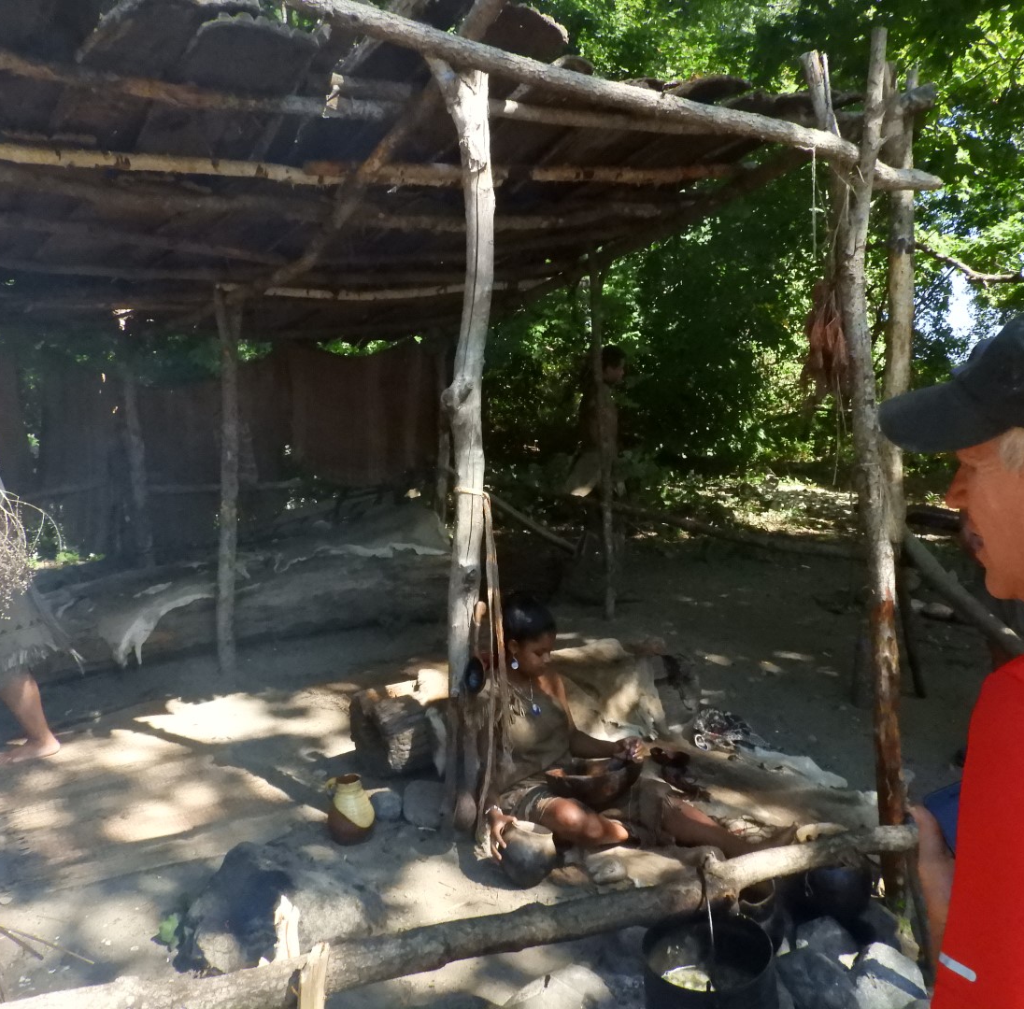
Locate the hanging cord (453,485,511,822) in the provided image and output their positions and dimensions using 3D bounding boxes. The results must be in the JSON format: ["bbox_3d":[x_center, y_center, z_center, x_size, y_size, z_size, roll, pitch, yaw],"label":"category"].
[{"bbox_3d":[-0.089,0.470,2.877,0.165,1.056,0.120,0,6,0],"label":"hanging cord"}]

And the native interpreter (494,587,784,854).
[{"bbox_3d":[0.340,0.731,3.203,1.050,0.780,0.620,5,10,33],"label":"native interpreter"}]

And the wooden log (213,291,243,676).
[{"bbox_3d":[-1.433,-0.089,4.703,0.125,1.946,0.115,2,6,0],"label":"wooden log"}]

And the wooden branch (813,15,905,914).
[{"bbox_3d":[1.022,-0.049,2.656,0.240,2.480,0.130,-5,6,0],"label":"wooden branch"}]

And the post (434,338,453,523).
[{"bbox_3d":[-0.515,-0.339,7.122,0.100,1.808,0.100,1,8,0],"label":"post"}]

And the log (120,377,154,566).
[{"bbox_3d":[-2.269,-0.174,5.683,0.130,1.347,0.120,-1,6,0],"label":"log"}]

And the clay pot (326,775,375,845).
[{"bbox_3d":[-0.546,1.031,3.155,0.150,0.200,0.155,0,8,0],"label":"clay pot"}]

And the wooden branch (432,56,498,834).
[{"bbox_3d":[-0.143,-0.132,2.880,0.170,2.395,0.140,0,6,0],"label":"wooden branch"}]

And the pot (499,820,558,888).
[{"bbox_3d":[0.048,1.035,2.770,0.165,0.165,0.165,0,6,0],"label":"pot"}]

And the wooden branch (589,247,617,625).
[{"bbox_3d":[0.569,-0.381,5.838,0.090,2.273,0.090,-3,8,0],"label":"wooden branch"}]

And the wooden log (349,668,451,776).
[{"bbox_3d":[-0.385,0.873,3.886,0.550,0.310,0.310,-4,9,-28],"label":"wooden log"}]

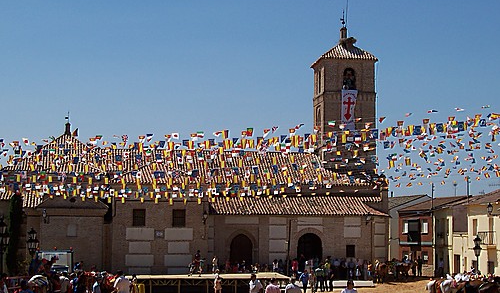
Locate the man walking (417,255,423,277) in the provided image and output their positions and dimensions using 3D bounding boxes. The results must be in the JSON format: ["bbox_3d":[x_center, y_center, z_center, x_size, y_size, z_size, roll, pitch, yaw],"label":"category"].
[{"bbox_3d":[14.461,10.207,87.271,0.500,1.700,0.350,0,-5,0],"label":"man walking"}]

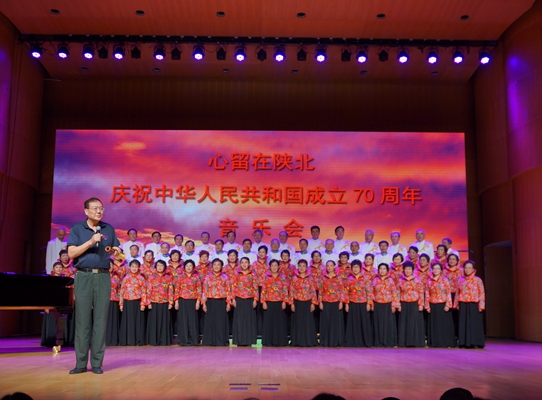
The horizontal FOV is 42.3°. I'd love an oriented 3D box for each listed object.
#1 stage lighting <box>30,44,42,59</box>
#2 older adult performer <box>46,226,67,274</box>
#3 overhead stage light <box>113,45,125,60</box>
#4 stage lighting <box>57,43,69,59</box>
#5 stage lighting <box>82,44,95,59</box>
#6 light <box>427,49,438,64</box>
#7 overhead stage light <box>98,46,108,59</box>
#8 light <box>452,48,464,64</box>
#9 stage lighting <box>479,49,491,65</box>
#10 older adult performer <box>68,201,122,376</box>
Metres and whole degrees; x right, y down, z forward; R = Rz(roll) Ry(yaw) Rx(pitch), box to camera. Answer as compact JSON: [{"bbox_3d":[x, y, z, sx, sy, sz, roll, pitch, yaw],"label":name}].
[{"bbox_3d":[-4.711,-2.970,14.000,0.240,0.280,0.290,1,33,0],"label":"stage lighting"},{"bbox_3d":[-4.155,1.365,13.730,0.540,1.700,0.340,4,-10,-22],"label":"older adult performer"},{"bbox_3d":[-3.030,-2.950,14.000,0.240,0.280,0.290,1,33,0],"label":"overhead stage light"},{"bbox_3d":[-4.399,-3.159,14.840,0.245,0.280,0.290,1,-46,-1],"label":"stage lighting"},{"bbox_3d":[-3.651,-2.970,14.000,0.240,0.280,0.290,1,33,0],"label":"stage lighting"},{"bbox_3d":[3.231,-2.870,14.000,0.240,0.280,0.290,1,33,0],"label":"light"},{"bbox_3d":[-3.370,-2.950,14.000,0.220,0.260,0.270,1,33,0],"label":"overhead stage light"},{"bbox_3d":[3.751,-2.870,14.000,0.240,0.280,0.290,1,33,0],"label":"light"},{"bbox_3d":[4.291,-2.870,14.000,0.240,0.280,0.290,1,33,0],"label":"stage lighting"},{"bbox_3d":[-1.837,0.883,7.285,0.580,1.770,0.420,3,-9,-18],"label":"older adult performer"}]

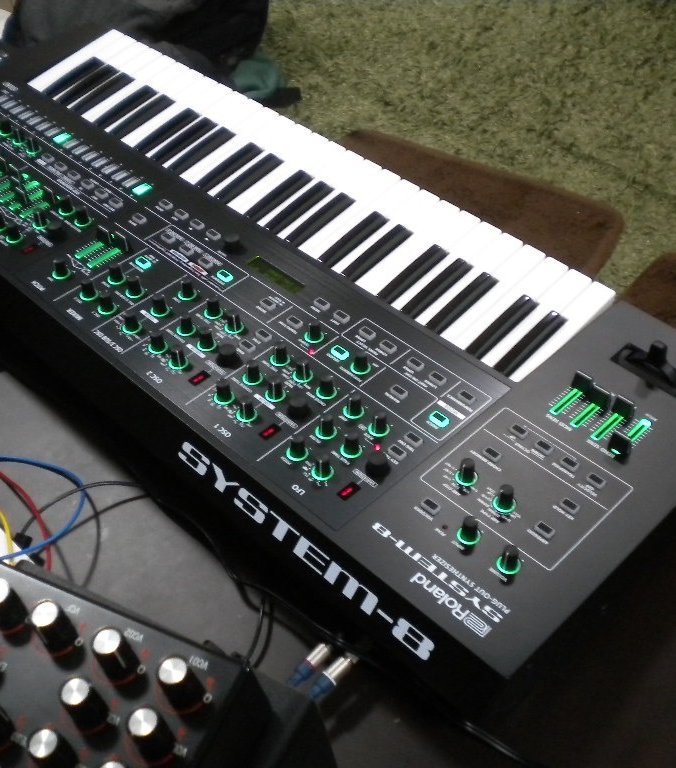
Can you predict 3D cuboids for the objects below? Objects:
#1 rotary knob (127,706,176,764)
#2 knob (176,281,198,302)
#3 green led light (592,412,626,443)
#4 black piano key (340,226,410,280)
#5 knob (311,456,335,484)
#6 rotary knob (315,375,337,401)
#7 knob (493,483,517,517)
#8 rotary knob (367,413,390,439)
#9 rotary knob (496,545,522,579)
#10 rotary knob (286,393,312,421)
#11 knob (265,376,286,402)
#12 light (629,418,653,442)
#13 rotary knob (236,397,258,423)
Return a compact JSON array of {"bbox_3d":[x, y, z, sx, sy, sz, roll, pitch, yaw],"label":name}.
[{"bbox_3d":[-0.093,0.176,0.517,0.019,0.025,0.019,-5,50,6],"label":"rotary knob"},{"bbox_3d":[-0.124,-0.078,0.847,0.015,0.015,0.015,0,45,0],"label":"knob"},{"bbox_3d":[0.199,0.030,0.760,0.007,0.003,0.035,35,55,31],"label":"green led light"},{"bbox_3d":[0.034,-0.113,0.885,0.011,0.012,0.080,35,64,31],"label":"black piano key"},{"bbox_3d":[-0.010,0.056,0.710,0.015,0.015,0.015,0,45,0],"label":"knob"},{"bbox_3d":[-0.009,0.001,0.786,0.015,0.017,0.015,-1,45,1],"label":"rotary knob"},{"bbox_3d":[0.113,0.076,0.693,0.015,0.015,0.015,-1,45,1],"label":"knob"},{"bbox_3d":[0.030,0.028,0.744,0.015,0.015,0.015,-1,45,1],"label":"rotary knob"},{"bbox_3d":[0.109,0.111,0.658,0.015,0.015,0.015,-1,45,1],"label":"rotary knob"},{"bbox_3d":[-0.028,0.016,0.752,0.017,0.013,0.017,0,45,0],"label":"rotary knob"},{"bbox_3d":[-0.048,0.003,0.785,0.015,0.017,0.015,-1,45,1],"label":"knob"},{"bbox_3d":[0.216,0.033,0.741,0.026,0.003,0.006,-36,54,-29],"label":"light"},{"bbox_3d":[-0.067,0.018,0.755,0.015,0.015,0.015,-1,45,1],"label":"rotary knob"}]

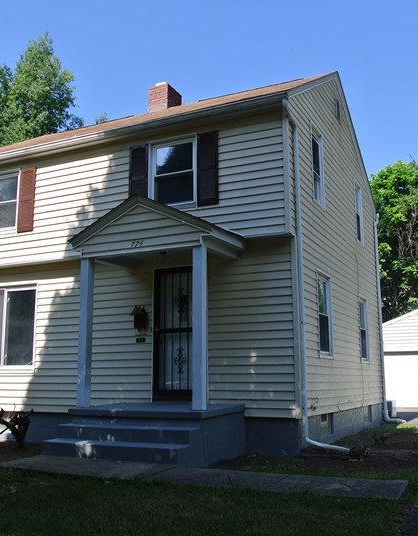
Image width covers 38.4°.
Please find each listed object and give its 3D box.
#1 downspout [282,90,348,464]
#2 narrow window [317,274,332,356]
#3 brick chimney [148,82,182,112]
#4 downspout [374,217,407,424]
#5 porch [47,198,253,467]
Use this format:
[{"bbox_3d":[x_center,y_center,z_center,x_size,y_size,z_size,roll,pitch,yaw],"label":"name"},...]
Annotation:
[{"bbox_3d":[1.515,0.000,8.675,0.679,5.151,0.705,-5,-12,25],"label":"downspout"},{"bbox_3d":[2.005,0.815,10.320,0.095,1.428,0.851,-5,-12,25],"label":"narrow window"},{"bbox_3d":[-1.053,-3.909,14.562,0.525,0.765,0.679,-5,-12,25],"label":"brick chimney"},{"bbox_3d":[4.433,1.133,14.793,0.507,5.203,0.310,-5,-12,25],"label":"downspout"},{"bbox_3d":[-0.980,0.788,8.867,2.520,3.758,2.124,-5,-12,25],"label":"porch"}]

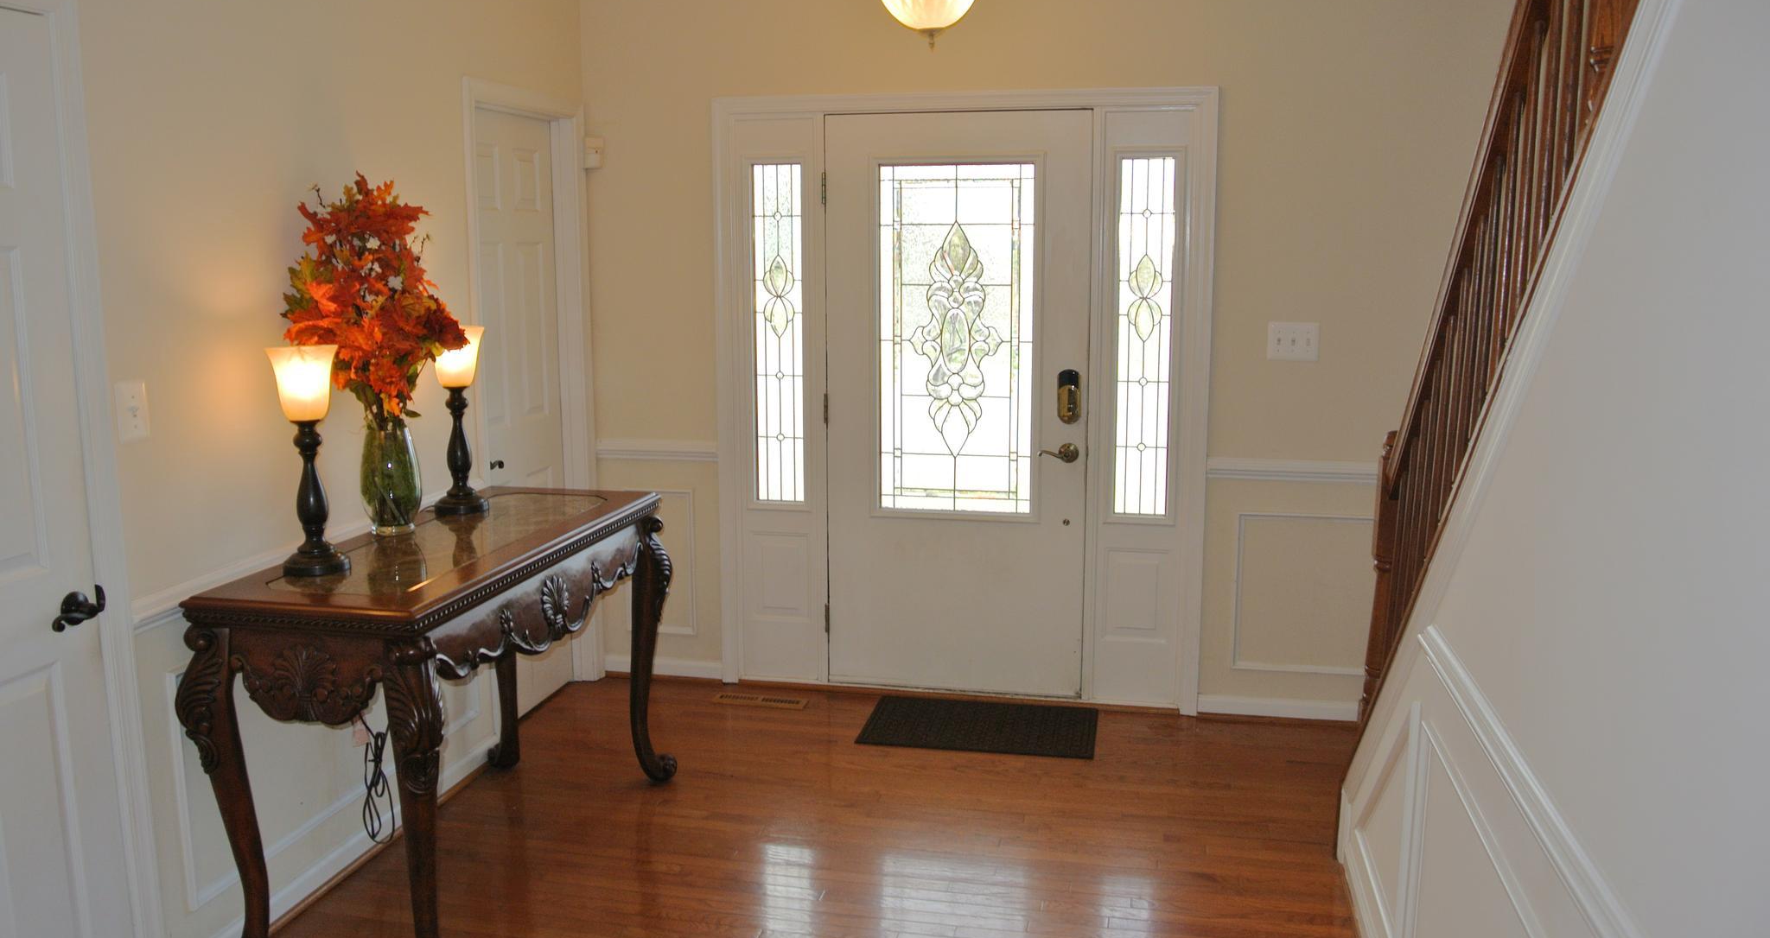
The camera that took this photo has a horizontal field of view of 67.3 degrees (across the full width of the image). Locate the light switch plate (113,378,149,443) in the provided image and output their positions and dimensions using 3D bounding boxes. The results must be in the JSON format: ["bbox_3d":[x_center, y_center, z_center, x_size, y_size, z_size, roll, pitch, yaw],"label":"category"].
[{"bbox_3d":[-1.513,-0.119,2.685,0.013,0.122,0.080,2,9,11],"label":"light switch plate"}]

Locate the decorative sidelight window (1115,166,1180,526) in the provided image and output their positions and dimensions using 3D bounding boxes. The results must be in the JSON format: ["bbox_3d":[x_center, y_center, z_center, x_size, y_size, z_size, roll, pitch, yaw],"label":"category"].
[{"bbox_3d":[0.864,-0.431,4.429,0.185,1.200,0.040,2,9,12],"label":"decorative sidelight window"}]

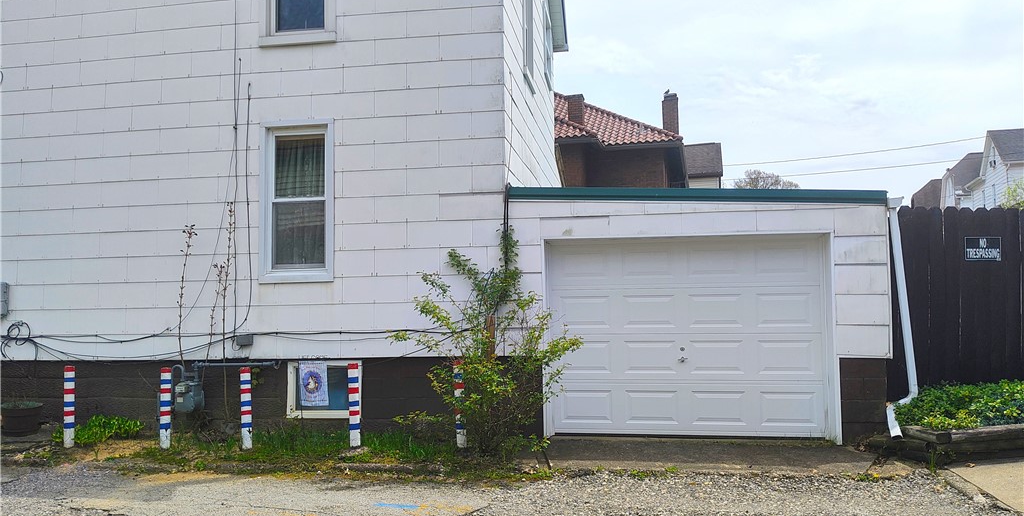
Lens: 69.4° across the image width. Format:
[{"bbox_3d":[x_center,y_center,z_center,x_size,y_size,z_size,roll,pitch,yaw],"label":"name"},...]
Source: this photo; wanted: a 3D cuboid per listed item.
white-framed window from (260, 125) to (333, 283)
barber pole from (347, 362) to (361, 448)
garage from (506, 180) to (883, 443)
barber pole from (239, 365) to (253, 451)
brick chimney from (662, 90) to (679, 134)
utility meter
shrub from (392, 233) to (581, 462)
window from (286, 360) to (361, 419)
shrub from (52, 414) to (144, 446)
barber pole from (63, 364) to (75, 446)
[{"bbox_3d":[-2.236,-0.587,7.750,0.820,1.685,0.140,-2,-4,9],"label":"white-framed window"},{"bbox_3d":[-1.456,1.365,6.839,0.094,0.770,0.094,-3,-4,9],"label":"barber pole"},{"bbox_3d":[2.158,0.682,9.731,3.600,2.480,5.400,-1,-4,9],"label":"garage"},{"bbox_3d":[-2.515,1.424,7.005,0.094,0.770,0.094,-3,-4,9],"label":"barber pole"},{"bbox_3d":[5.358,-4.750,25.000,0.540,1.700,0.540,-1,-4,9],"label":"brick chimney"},{"bbox_3d":[-3.278,1.328,7.489,0.245,0.450,0.230,-2,-4,9],"label":"utility meter"},{"bbox_3d":[-0.191,0.770,6.905,1.650,2.050,1.150,-1,-4,9],"label":"shrub"},{"bbox_3d":[-1.943,1.365,7.685,0.810,0.585,0.140,-1,-4,9],"label":"window"},{"bbox_3d":[-4.203,1.758,7.535,0.850,0.280,0.450,-1,-4,9],"label":"shrub"},{"bbox_3d":[-4.418,1.489,7.385,0.100,0.795,0.100,-1,-4,9],"label":"barber pole"}]

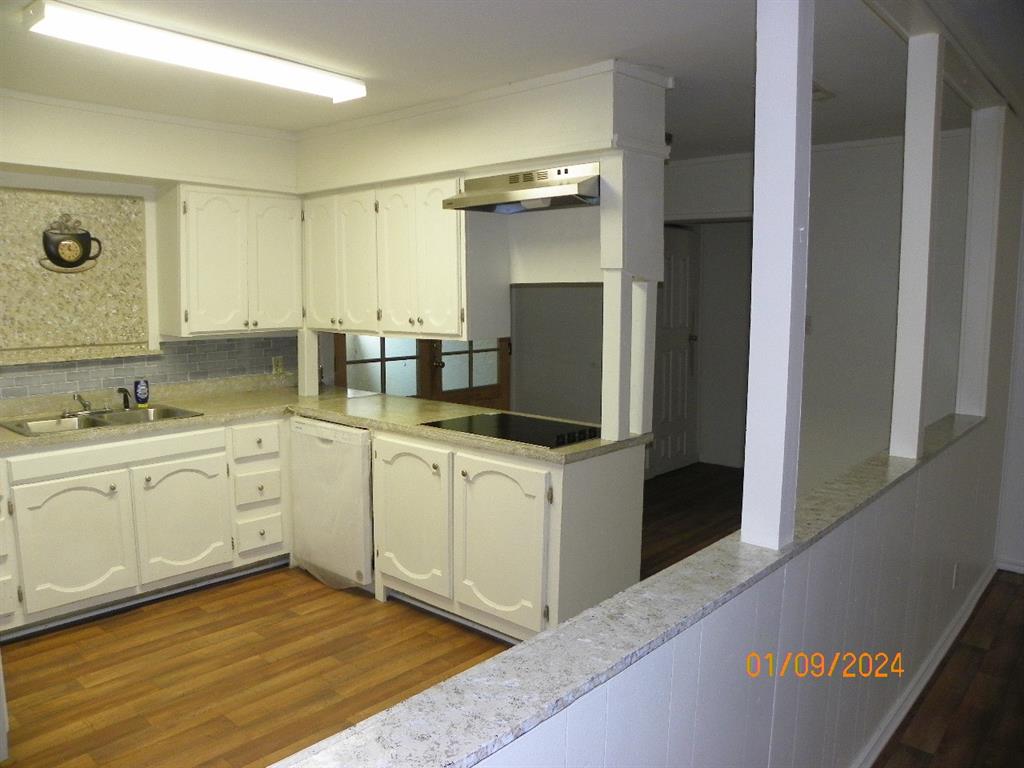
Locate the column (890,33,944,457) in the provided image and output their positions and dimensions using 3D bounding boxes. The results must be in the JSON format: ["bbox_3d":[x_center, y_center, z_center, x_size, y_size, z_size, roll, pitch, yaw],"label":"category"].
[{"bbox_3d":[1.402,-0.450,2.647,0.089,1.474,0.089,6,9,41],"label":"column"}]

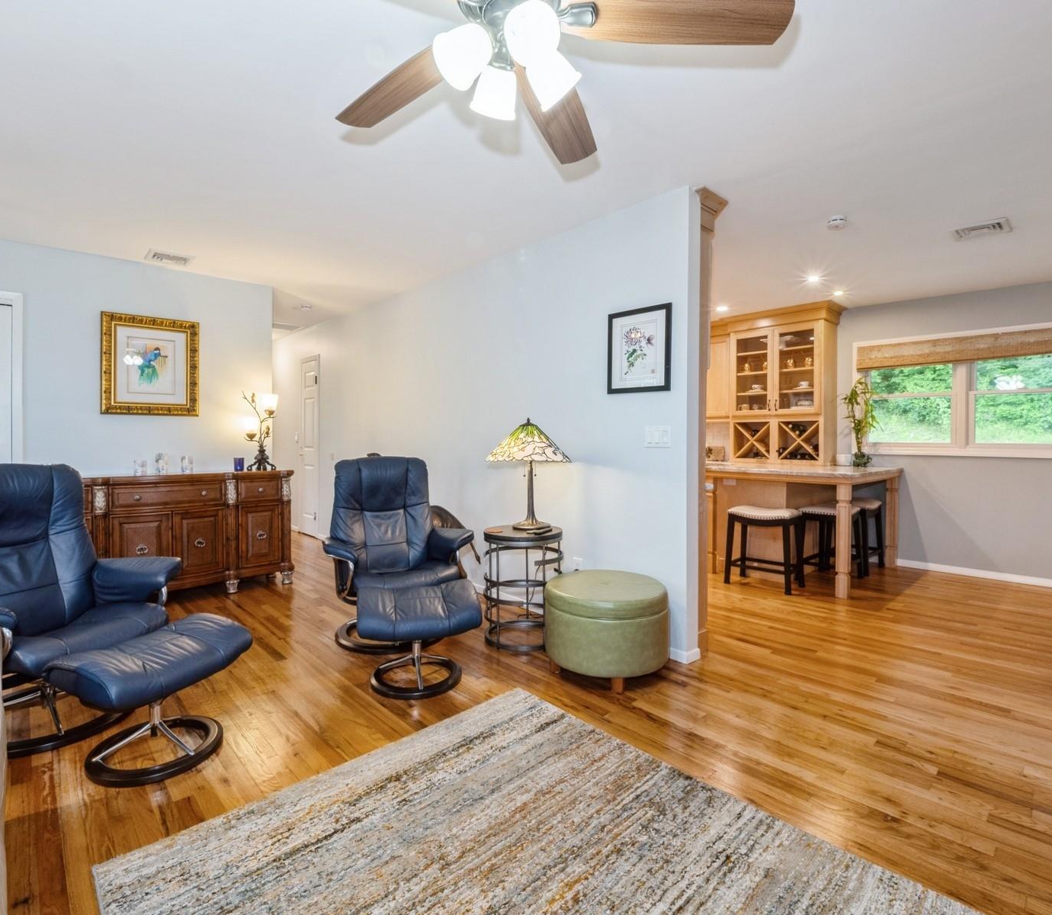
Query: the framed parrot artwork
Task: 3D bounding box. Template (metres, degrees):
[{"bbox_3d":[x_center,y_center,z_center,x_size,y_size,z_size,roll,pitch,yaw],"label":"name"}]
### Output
[{"bbox_3d":[-2.841,-0.697,3.756,0.596,0.747,0.038,-1,3,-39],"label":"framed parrot artwork"}]

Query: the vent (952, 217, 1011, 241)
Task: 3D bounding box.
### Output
[{"bbox_3d":[2.757,-1.370,2.981,0.258,0.020,0.251,2,3,44],"label":"vent"}]

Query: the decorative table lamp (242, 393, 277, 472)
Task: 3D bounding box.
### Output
[{"bbox_3d":[-2.150,-0.215,3.982,0.260,0.638,0.190,-1,3,-39],"label":"decorative table lamp"}]

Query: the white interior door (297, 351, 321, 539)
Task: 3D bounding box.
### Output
[{"bbox_3d":[-2.515,-0.128,5.776,0.593,2.084,0.048,2,3,44],"label":"white interior door"}]

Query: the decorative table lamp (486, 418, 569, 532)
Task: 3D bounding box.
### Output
[{"bbox_3d":[0.014,0.098,2.941,0.485,0.668,0.475,0,2,0],"label":"decorative table lamp"}]

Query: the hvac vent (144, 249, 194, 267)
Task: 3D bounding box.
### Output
[{"bbox_3d":[-2.568,-1.429,3.554,0.254,0.020,0.277,-1,3,-39],"label":"hvac vent"}]

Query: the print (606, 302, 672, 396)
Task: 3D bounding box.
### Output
[{"bbox_3d":[0.616,-0.600,2.768,0.408,0.470,0.029,2,3,44],"label":"print"}]

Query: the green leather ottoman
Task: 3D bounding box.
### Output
[{"bbox_3d":[0.421,0.860,2.552,0.630,0.430,0.620,0,2,0],"label":"green leather ottoman"}]

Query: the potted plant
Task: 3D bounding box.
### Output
[{"bbox_3d":[2.949,-0.315,4.344,0.290,0.805,0.280,2,3,44],"label":"potted plant"}]

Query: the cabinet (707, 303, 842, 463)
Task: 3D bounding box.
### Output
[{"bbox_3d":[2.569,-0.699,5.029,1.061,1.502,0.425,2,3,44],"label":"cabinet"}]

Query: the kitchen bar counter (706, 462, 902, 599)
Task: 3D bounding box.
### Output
[{"bbox_3d":[2.487,0.533,4.347,1.128,0.910,1.477,2,3,44],"label":"kitchen bar counter"}]

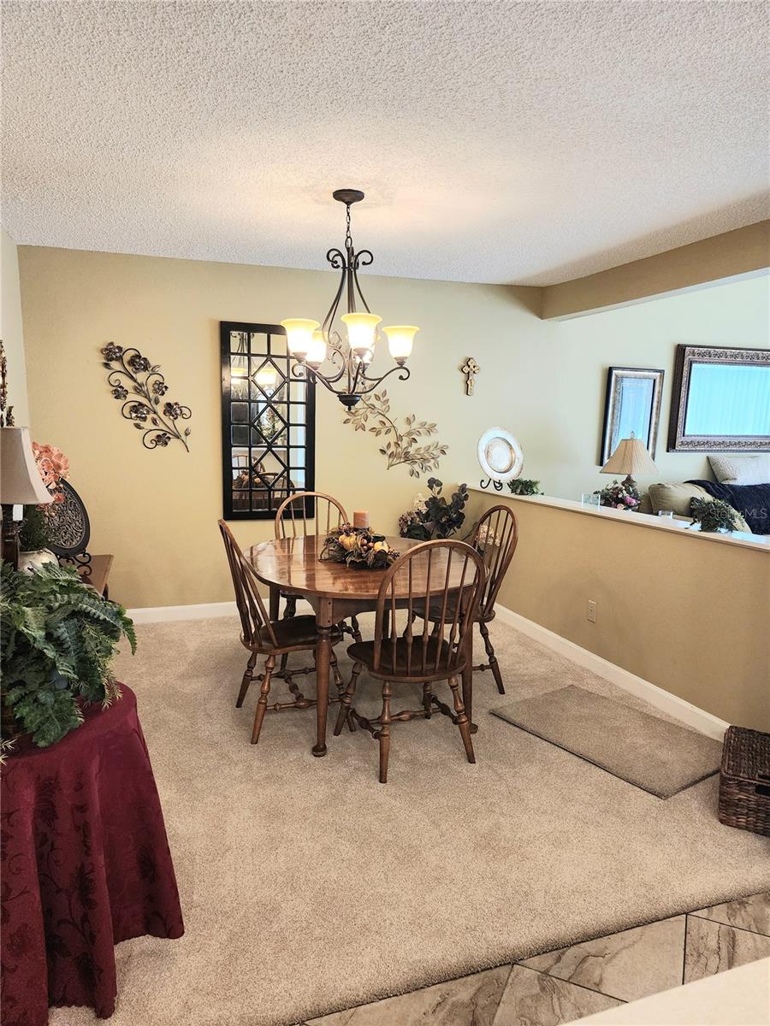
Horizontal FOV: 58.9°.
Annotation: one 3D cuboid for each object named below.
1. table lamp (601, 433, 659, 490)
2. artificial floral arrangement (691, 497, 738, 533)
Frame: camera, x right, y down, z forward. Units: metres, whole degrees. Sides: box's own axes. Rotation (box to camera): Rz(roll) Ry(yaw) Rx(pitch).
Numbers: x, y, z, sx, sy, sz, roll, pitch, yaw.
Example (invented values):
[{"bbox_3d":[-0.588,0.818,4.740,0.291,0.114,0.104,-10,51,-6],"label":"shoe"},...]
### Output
[{"bbox_3d":[1.988,-0.310,5.534,0.460,0.700,0.460,-2,8,-20],"label":"table lamp"},{"bbox_3d":[1.528,-0.002,3.152,0.180,0.165,0.205,-2,8,-20],"label":"artificial floral arrangement"}]

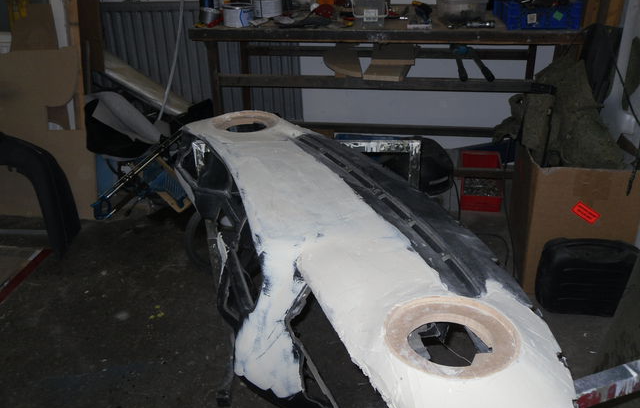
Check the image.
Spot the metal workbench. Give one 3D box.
[{"bbox_3d":[0.301,-0.474,3.200,1.670,0.880,0.570,3,28,8],"label":"metal workbench"}]

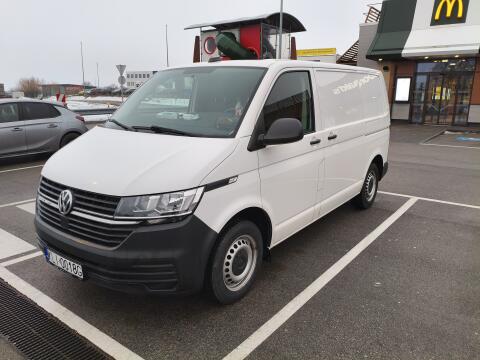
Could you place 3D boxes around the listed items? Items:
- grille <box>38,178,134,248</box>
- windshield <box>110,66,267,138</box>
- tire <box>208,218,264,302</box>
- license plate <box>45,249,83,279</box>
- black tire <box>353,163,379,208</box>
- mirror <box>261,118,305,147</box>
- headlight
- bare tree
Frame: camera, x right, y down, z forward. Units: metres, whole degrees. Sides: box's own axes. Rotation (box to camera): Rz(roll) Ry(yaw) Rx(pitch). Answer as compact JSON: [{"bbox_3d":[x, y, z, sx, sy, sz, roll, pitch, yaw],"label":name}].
[{"bbox_3d":[-1.188,0.197,2.593,1.110,0.350,0.190,11,18,36],"label":"grille"},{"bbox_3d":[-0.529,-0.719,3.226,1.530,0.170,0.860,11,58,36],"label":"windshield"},{"bbox_3d":[-0.062,0.626,2.837,0.215,0.670,0.670,11,18,36],"label":"tire"},{"bbox_3d":[-1.272,0.598,2.587,0.520,0.114,0.025,11,18,36],"label":"license plate"},{"bbox_3d":[1.783,0.072,5.137,0.215,0.670,0.670,11,18,36],"label":"black tire"},{"bbox_3d":[0.309,-0.363,2.719,0.270,0.210,0.190,11,18,36],"label":"mirror"},{"bbox_3d":[-0.545,0.155,2.374,0.510,0.235,0.380,11,18,36],"label":"headlight"},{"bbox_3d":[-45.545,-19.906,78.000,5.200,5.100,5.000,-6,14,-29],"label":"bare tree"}]

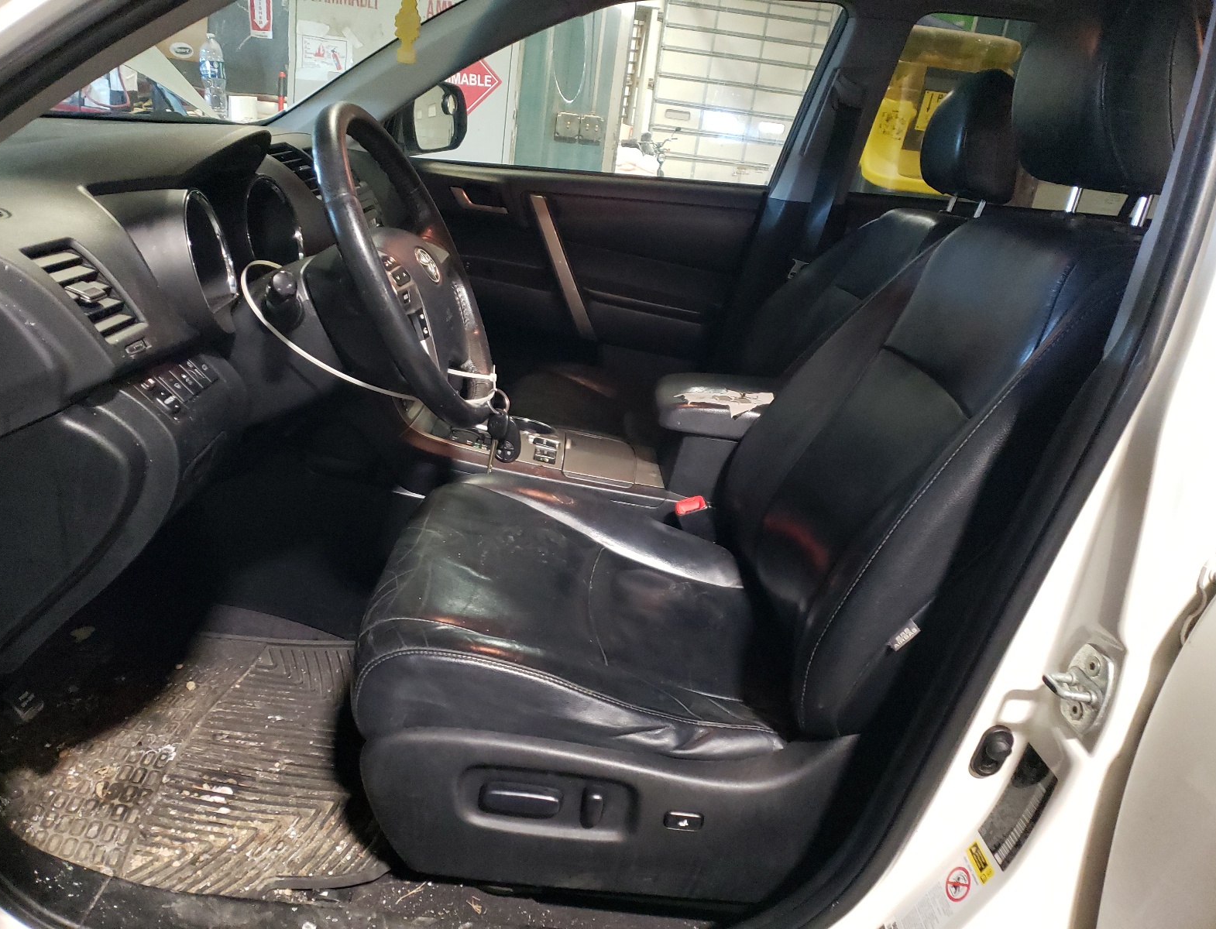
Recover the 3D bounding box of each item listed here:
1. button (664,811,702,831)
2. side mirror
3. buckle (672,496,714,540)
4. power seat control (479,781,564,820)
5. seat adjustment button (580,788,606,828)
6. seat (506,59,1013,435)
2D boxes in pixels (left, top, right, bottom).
[{"bbox_3d":[0.077,0.363,0.948,0.039,0.019,0.010,7,17,-3],"label":"button"},{"bbox_3d":[-0.455,-0.859,2.288,0.130,0.180,0.230,14,19,19],"label":"side mirror"},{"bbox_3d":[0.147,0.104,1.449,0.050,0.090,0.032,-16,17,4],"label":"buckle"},{"bbox_3d":[-0.088,0.338,0.936,0.081,0.031,0.018,7,17,-3],"label":"power seat control"},{"bbox_3d":[-0.015,0.347,0.941,0.021,0.038,0.016,7,17,-3],"label":"seat adjustment button"},{"bbox_3d":[0.277,-0.287,1.847,0.900,1.020,0.530,7,17,-3],"label":"seat"}]

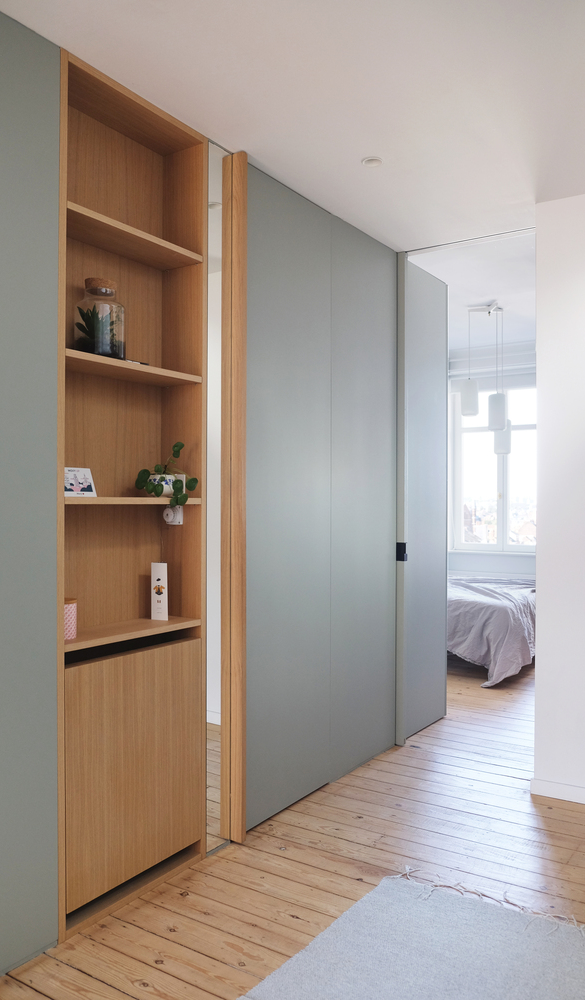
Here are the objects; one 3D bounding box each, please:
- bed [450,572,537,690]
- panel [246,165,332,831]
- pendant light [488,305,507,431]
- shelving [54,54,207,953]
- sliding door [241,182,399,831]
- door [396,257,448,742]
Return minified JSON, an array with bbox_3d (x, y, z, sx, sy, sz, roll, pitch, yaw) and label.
[{"bbox_3d":[1.343,1.024,6.531,1.750,0.616,1.768,0,0,34],"label":"bed"},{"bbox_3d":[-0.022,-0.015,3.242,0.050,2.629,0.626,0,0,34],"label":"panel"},{"bbox_3d":[1.550,-1.002,5.672,0.135,0.953,0.135,0,0,34],"label":"pendant light"},{"bbox_3d":[-0.589,-0.011,2.552,0.215,2.653,0.661,0,0,34],"label":"shelving"},{"bbox_3d":[0.170,-0.011,3.525,0.050,2.649,1.310,0,0,34],"label":"sliding door"},{"bbox_3d":[0.759,0.001,4.304,0.050,2.607,0.642,0,0,34],"label":"door"}]

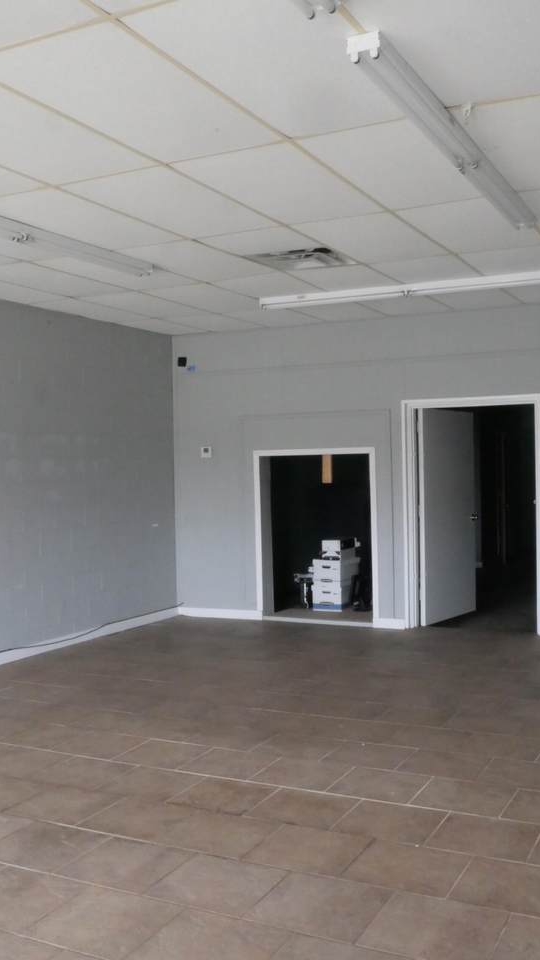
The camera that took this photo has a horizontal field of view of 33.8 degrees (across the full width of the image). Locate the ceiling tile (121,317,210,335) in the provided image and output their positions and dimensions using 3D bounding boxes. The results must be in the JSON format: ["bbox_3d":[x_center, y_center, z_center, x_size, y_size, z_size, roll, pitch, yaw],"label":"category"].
[{"bbox_3d":[-1.016,-1.534,8.842,0.570,0.024,1.040,0,2,27],"label":"ceiling tile"}]

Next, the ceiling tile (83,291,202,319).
[{"bbox_3d":[-1.028,-1.492,7.579,0.600,0.020,1.200,0,2,27],"label":"ceiling tile"}]

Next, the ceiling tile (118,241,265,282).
[{"bbox_3d":[-0.453,-1.450,5.904,0.605,0.024,1.215,0,2,27],"label":"ceiling tile"}]

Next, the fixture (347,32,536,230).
[{"bbox_3d":[0.860,-1.388,3.855,0.110,0.088,2.425,-1,1,28],"label":"fixture"}]

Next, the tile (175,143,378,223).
[{"bbox_3d":[0.087,-1.406,4.266,0.605,0.024,1.215,0,2,27],"label":"tile"}]

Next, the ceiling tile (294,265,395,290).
[{"bbox_3d":[0.664,-1.496,6.765,0.611,0.020,1.212,-1,1,26],"label":"ceiling tile"}]

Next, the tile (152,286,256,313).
[{"bbox_3d":[-0.466,-1.492,7.313,0.600,0.020,1.200,0,2,27],"label":"tile"}]

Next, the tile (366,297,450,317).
[{"bbox_3d":[1.164,-1.525,7.716,0.611,0.020,0.938,-1,1,26],"label":"tile"}]

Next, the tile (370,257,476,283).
[{"bbox_3d":[1.221,-1.503,6.514,0.611,0.020,1.212,-1,1,26],"label":"tile"}]

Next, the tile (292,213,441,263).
[{"bbox_3d":[0.641,-1.449,5.346,0.605,0.024,1.215,0,2,27],"label":"tile"}]

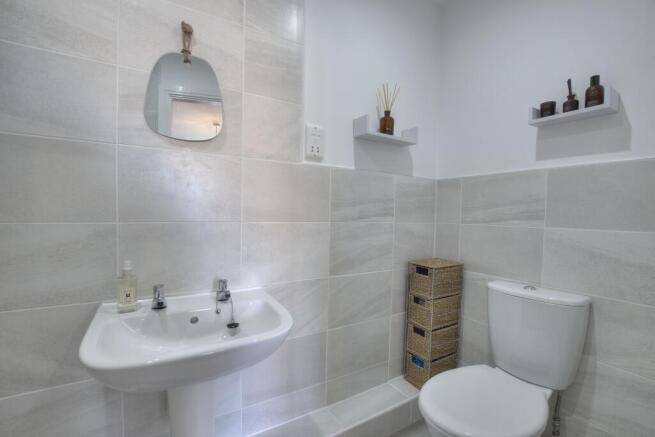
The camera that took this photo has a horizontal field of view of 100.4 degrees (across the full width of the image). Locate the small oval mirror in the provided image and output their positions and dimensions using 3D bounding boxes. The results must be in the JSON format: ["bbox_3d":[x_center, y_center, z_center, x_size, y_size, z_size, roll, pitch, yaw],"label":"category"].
[{"bbox_3d":[-0.496,-0.424,0.961,0.243,0.293,0.015,0,1,-30],"label":"small oval mirror"}]

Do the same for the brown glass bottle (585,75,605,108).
[{"bbox_3d":[0.978,-0.466,0.999,0.050,0.117,0.050,0,2,-30],"label":"brown glass bottle"}]

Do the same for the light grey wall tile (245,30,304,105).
[{"bbox_3d":[-0.216,-0.618,1.132,0.253,0.252,0.009,0,2,-30],"label":"light grey wall tile"}]

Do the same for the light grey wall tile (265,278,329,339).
[{"bbox_3d":[-0.174,0.395,1.190,0.397,0.247,0.010,1,1,-30],"label":"light grey wall tile"}]

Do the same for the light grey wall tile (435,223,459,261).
[{"bbox_3d":[0.694,0.151,1.576,0.010,0.247,0.158,1,1,-30],"label":"light grey wall tile"}]

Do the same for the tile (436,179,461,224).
[{"bbox_3d":[0.699,-0.097,1.571,0.010,0.247,0.158,1,1,-30],"label":"tile"}]

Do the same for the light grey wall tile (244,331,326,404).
[{"bbox_3d":[-0.178,0.651,1.198,0.396,0.252,0.009,0,2,-30],"label":"light grey wall tile"}]

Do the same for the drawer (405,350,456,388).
[{"bbox_3d":[0.569,0.814,1.505,0.212,0.162,0.165,0,1,-30],"label":"drawer"}]

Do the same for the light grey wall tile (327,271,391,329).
[{"bbox_3d":[0.171,0.399,1.390,0.396,0.252,0.009,0,2,-30],"label":"light grey wall tile"}]

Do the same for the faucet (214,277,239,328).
[{"bbox_3d":[-0.361,0.299,0.967,0.061,0.155,0.090,0,1,-30],"label":"faucet"}]

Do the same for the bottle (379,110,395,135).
[{"bbox_3d":[0.298,-0.475,1.365,0.067,0.127,0.067,1,1,0],"label":"bottle"}]

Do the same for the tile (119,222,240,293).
[{"bbox_3d":[-0.510,0.143,0.986,0.393,0.252,0.010,0,1,-30],"label":"tile"}]

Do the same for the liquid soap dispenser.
[{"bbox_3d":[-0.625,0.210,0.861,0.048,0.158,0.048,0,1,-30],"label":"liquid soap dispenser"}]

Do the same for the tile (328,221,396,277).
[{"bbox_3d":[0.179,0.147,1.380,0.397,0.252,0.010,0,1,-30],"label":"tile"}]

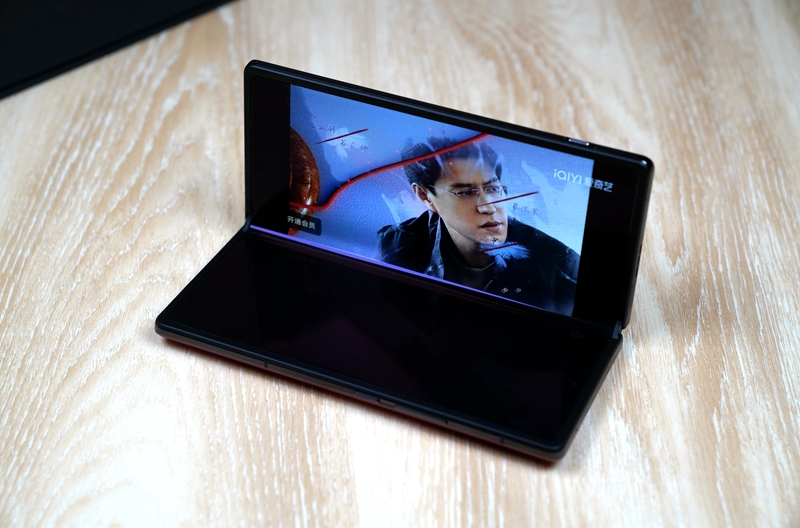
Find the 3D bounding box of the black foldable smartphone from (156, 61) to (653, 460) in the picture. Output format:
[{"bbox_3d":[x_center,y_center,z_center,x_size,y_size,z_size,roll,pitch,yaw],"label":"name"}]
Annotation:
[{"bbox_3d":[-0.001,-0.005,0.568,0.162,0.081,0.082,16,38,18],"label":"black foldable smartphone"}]

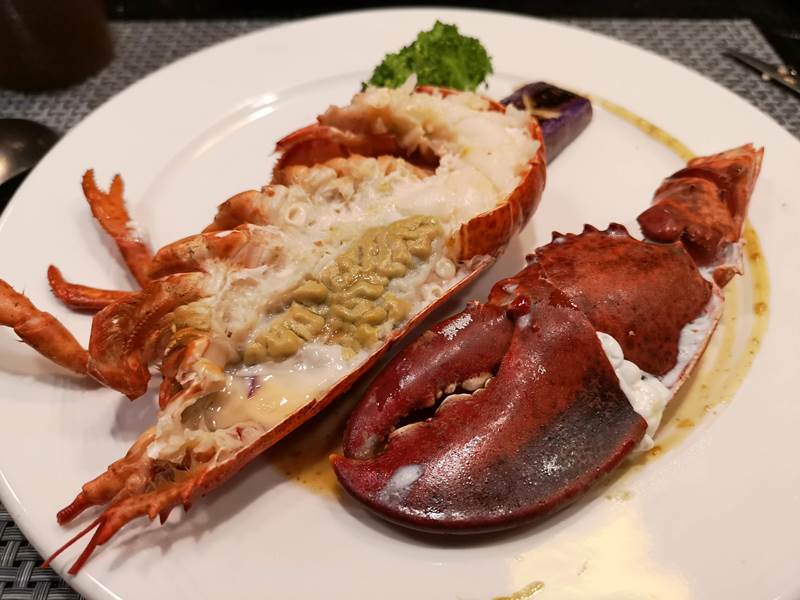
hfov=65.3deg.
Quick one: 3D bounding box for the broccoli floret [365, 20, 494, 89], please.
[{"bbox_3d":[0.014,-0.107,0.288,0.055,0.033,0.044,4,50,0],"label":"broccoli floret"}]

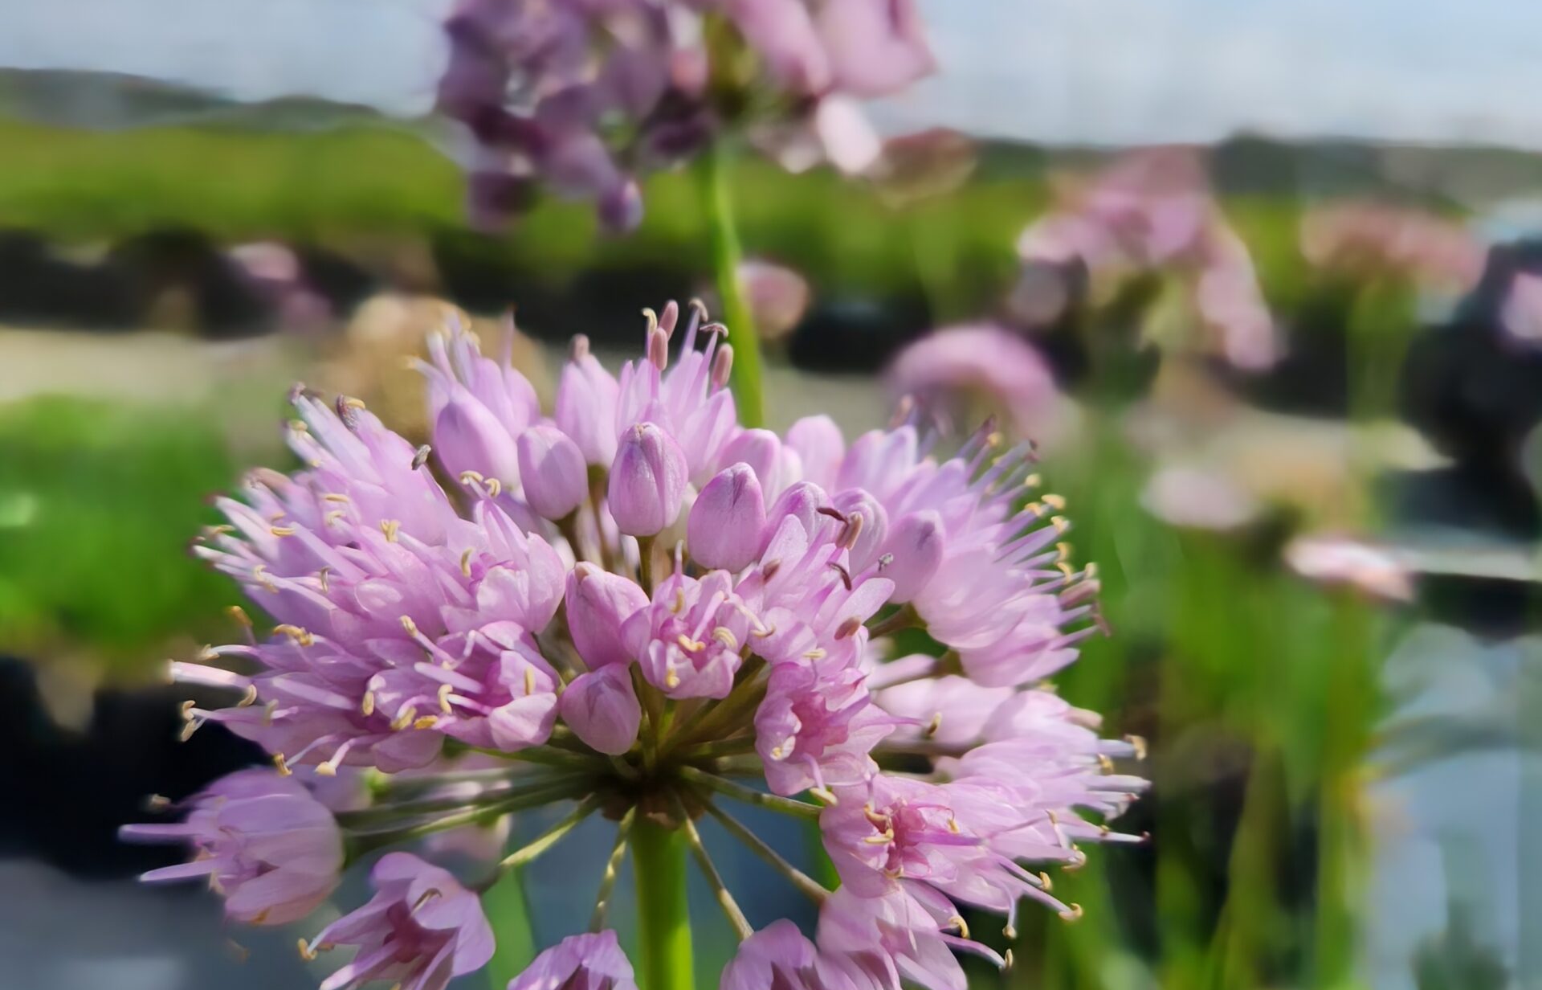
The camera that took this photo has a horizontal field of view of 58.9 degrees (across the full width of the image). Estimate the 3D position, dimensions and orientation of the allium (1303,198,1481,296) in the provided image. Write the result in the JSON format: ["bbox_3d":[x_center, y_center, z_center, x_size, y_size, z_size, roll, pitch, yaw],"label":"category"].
[{"bbox_3d":[0.178,-0.071,0.393,0.048,0.027,0.048,-1,15,0],"label":"allium"}]

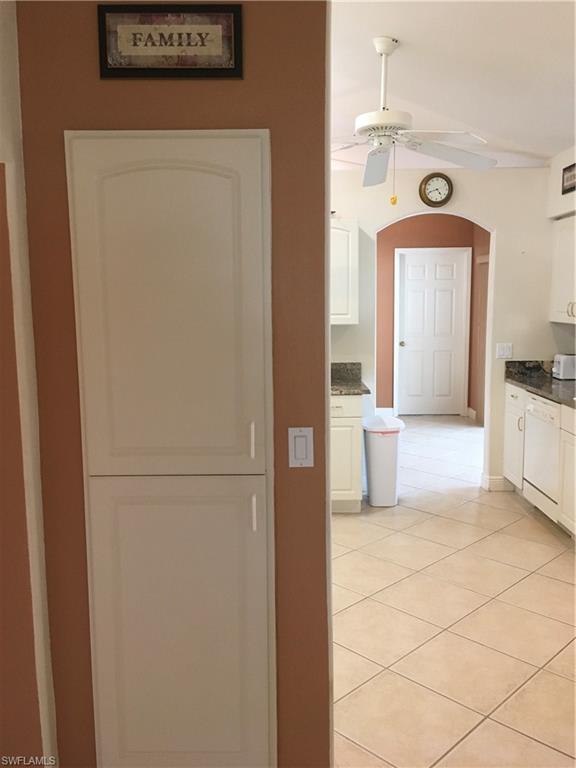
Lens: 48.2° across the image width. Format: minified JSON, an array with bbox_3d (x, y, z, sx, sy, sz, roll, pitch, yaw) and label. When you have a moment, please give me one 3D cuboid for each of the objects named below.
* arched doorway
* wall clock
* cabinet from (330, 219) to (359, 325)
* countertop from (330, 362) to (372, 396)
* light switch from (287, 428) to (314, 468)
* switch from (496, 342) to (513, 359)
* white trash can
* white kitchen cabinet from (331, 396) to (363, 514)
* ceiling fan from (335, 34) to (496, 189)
[{"bbox_3d":[1.128,-0.261,5.038,0.910,2.070,0.150,-1,7,1],"label":"arched doorway"},{"bbox_3d":[1.110,-1.452,4.817,0.258,0.258,0.050,-1,7,1],"label":"wall clock"},{"bbox_3d":[0.313,-0.811,4.768,0.400,0.750,0.330,-1,7,1],"label":"cabinet"},{"bbox_3d":[0.344,-0.042,4.715,0.450,0.160,0.620,-1,7,1],"label":"countertop"},{"bbox_3d":[0.038,0.182,1.835,0.070,0.114,0.010,-1,7,1],"label":"light switch"},{"bbox_3d":[1.673,-0.257,4.973,0.118,0.116,0.012,-1,7,1],"label":"switch"},{"bbox_3d":[0.725,0.567,4.864,0.310,0.655,0.370,-1,7,1],"label":"white trash can"},{"bbox_3d":[0.322,0.476,4.789,0.400,0.865,0.600,-1,7,1],"label":"white kitchen cabinet"},{"bbox_3d":[0.493,-1.448,3.311,1.220,0.630,1.220,-1,7,1],"label":"ceiling fan"}]

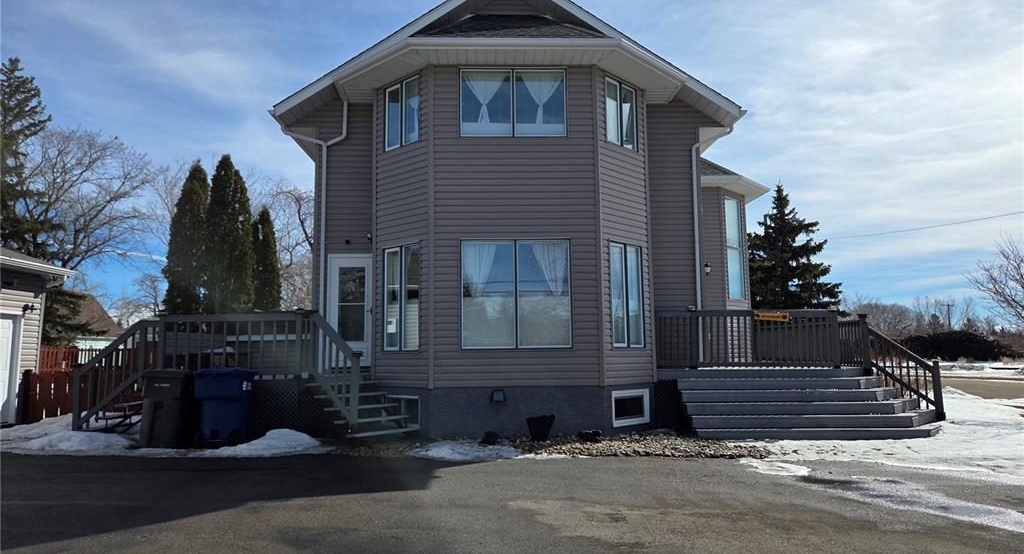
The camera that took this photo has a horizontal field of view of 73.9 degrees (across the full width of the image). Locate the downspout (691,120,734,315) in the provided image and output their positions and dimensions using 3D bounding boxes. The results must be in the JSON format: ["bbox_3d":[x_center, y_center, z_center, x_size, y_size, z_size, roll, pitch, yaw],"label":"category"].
[{"bbox_3d":[3.843,-0.630,12.752,0.800,4.500,0.400,0,-7,-2],"label":"downspout"}]

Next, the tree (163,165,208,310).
[{"bbox_3d":[-8.879,0.148,18.619,1.400,6.800,1.400,-1,-7,0],"label":"tree"}]

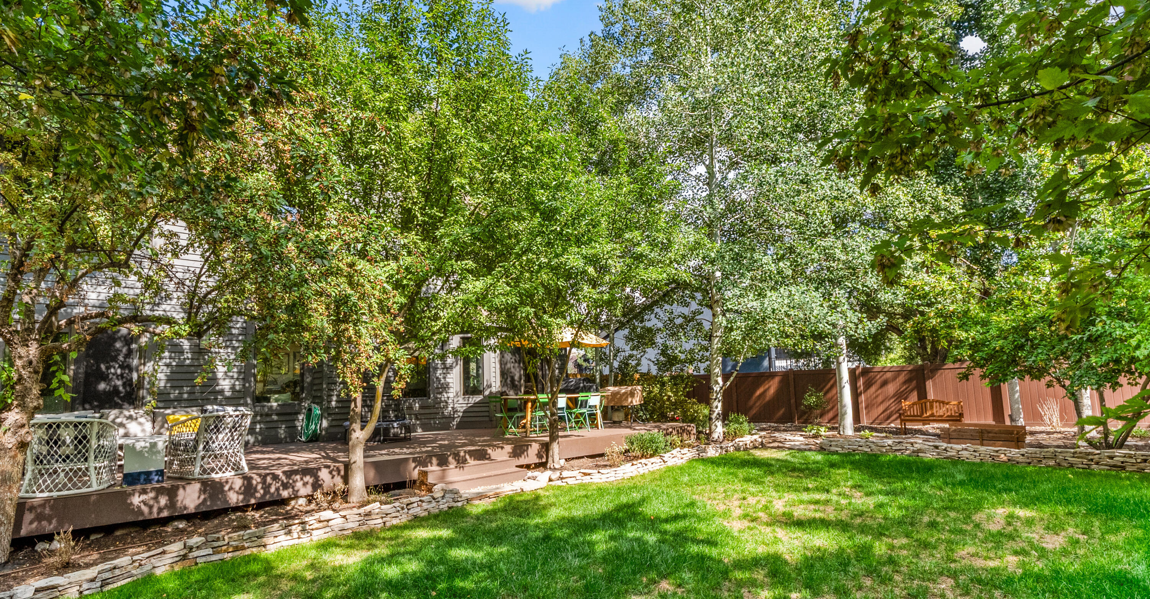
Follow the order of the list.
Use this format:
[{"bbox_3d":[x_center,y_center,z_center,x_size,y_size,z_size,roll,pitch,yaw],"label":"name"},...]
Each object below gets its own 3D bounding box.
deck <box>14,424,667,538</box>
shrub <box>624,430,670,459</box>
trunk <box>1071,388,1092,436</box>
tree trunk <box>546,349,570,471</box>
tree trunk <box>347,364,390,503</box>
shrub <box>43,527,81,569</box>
[{"bbox_3d":[-2.595,2.784,9.236,10.350,0.400,2.830,5,-9,-37],"label":"deck"},{"bbox_3d":[1.460,2.867,10.200,0.860,0.500,0.720,-1,-7,8],"label":"shrub"},{"bbox_3d":[12.021,2.636,12.100,0.360,1.120,0.330,-7,-10,44],"label":"trunk"},{"bbox_3d":[-0.305,1.977,9.150,0.420,2.100,0.360,0,-7,-2],"label":"tree trunk"},{"bbox_3d":[-2.863,1.871,7.100,0.520,1.880,0.380,2,-8,-21],"label":"tree trunk"},{"bbox_3d":[-4.828,2.327,4.800,0.290,0.340,0.280,7,-10,-43],"label":"shrub"}]

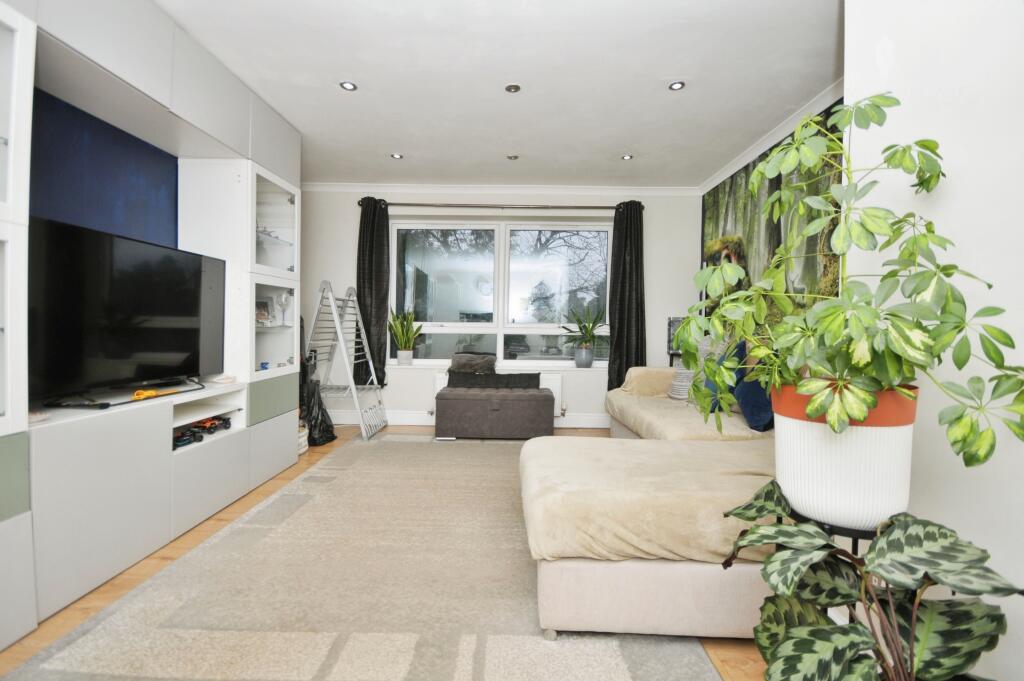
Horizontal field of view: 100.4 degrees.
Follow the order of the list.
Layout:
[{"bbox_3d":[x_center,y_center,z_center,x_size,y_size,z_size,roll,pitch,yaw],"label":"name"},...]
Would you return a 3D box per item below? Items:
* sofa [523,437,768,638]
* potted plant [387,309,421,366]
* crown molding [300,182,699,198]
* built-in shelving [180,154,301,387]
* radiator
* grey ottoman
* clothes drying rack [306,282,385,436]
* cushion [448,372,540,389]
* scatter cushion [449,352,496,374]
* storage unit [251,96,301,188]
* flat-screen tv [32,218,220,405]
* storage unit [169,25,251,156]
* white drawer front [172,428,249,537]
[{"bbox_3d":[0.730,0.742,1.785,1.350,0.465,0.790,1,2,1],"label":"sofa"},{"bbox_3d":[-1.114,-0.031,4.460,0.340,0.590,0.260,1,2,1],"label":"potted plant"},{"bbox_3d":[-0.117,-1.534,4.330,4.050,0.085,0.075,1,2,1],"label":"crown molding"},{"bbox_3d":[-1.790,-0.432,2.855,0.430,1.350,0.575,1,2,1],"label":"built-in shelving"},{"bbox_3d":[-0.135,0.530,4.180,1.230,0.440,0.090,1,2,1],"label":"radiator"},{"bbox_3d":[-0.159,0.688,4.110,1.090,0.414,0.380,1,2,1],"label":"grey ottoman"},{"bbox_3d":[-1.620,0.150,4.000,0.730,1.400,0.560,1,2,1],"label":"clothes drying rack"},{"bbox_3d":[-0.174,0.370,4.020,0.870,0.160,0.220,1,2,1],"label":"cushion"},{"bbox_3d":[-0.377,0.225,4.170,0.460,0.220,0.260,1,2,1],"label":"scatter cushion"},{"bbox_3d":[-1.734,-1.269,2.778,0.420,0.391,0.567,1,2,1],"label":"storage unit"},{"bbox_3d":[-1.760,-0.115,2.000,0.100,0.680,1.080,1,2,1],"label":"flat-screen tv"},{"bbox_3d":[-1.800,-1.306,2.280,0.430,0.400,0.575,1,2,1],"label":"storage unit"},{"bbox_3d":[-1.785,0.725,2.275,0.420,0.391,0.567,1,2,1],"label":"white drawer front"}]

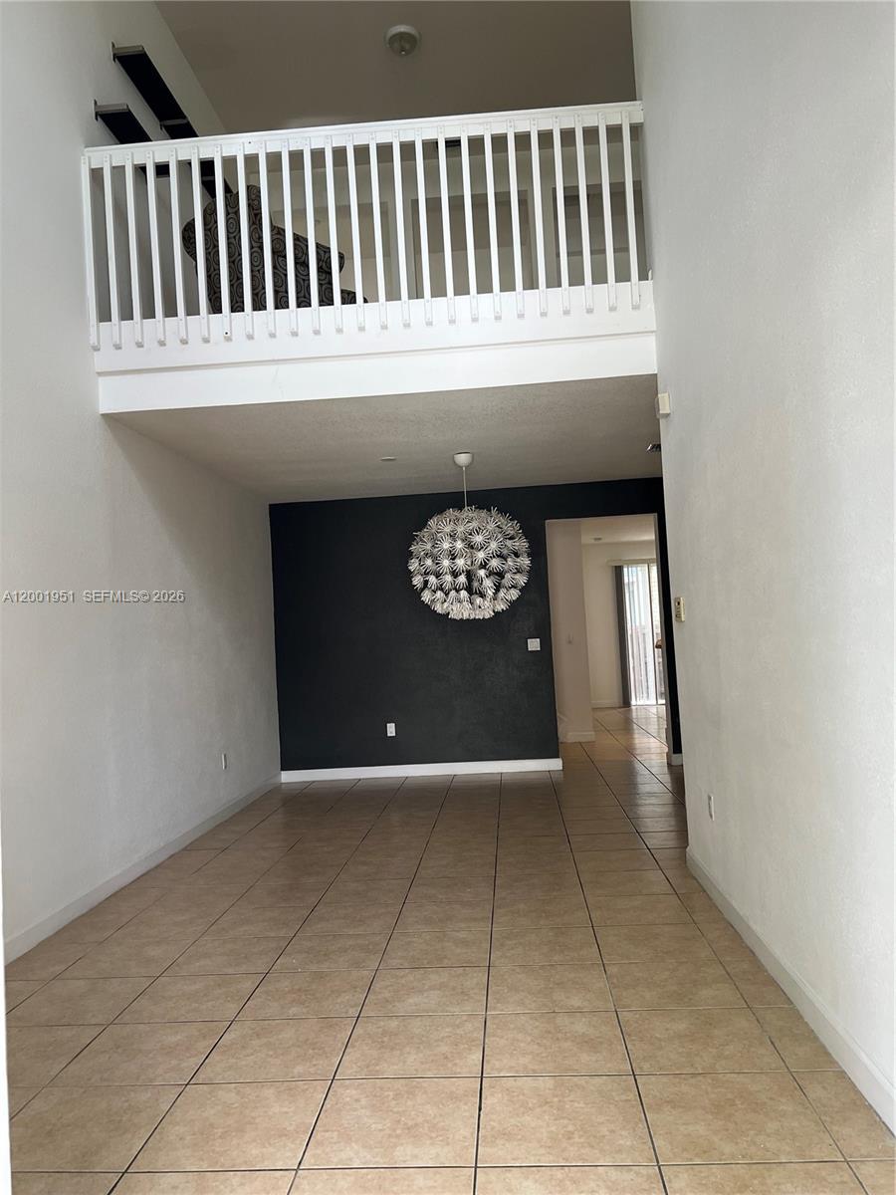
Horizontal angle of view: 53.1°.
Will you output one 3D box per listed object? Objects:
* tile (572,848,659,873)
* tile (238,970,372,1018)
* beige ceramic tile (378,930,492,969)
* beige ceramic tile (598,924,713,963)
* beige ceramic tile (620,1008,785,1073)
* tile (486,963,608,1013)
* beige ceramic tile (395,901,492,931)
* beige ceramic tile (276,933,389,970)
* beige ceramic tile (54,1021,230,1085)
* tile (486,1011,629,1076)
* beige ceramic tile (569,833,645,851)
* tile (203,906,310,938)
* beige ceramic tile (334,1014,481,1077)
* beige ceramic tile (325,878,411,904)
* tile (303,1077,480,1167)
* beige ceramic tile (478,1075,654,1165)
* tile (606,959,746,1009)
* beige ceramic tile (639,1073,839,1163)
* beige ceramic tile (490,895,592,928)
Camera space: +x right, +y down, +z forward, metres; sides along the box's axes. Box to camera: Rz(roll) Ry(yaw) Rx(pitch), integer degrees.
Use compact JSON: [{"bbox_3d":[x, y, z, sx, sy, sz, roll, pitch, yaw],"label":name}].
[{"bbox_3d":[0.945,1.500,5.090,0.445,0.010,0.445,-3,-3,4],"label":"tile"},{"bbox_3d":[-0.522,1.503,3.391,0.445,0.010,0.445,-3,-3,4],"label":"tile"},{"bbox_3d":[-0.043,1.496,3.808,0.445,0.010,0.445,-3,-3,4],"label":"beige ceramic tile"},{"bbox_3d":[0.797,1.353,3.505,0.415,0.010,0.415,-3,-3,4],"label":"beige ceramic tile"},{"bbox_3d":[0.789,1.407,2.852,0.445,0.010,0.445,-3,-3,4],"label":"beige ceramic tile"},{"bbox_3d":[0.349,1.359,3.115,0.415,0.010,0.415,-3,-3,4],"label":"tile"},{"bbox_3d":[-0.011,1.417,3.980,0.415,0.010,0.415,-3,-3,4],"label":"beige ceramic tile"},{"bbox_3d":[-0.490,1.522,3.838,0.445,0.010,0.445,-3,-3,4],"label":"beige ceramic tile"},{"bbox_3d":[-0.935,1.412,2.781,0.415,0.010,0.415,-3,-3,4],"label":"beige ceramic tile"},{"bbox_3d":[0.342,1.433,2.883,0.445,0.010,0.445,-3,-3,4],"label":"tile"},{"bbox_3d":[0.991,1.532,5.582,0.450,0.010,0.450,-3,-3,4],"label":"beige ceramic tile"},{"bbox_3d":[-0.911,1.580,4.353,0.450,0.010,0.450,-3,-3,4],"label":"tile"},{"bbox_3d":[-0.098,1.365,2.725,0.415,0.010,0.415,-3,-3,4],"label":"beige ceramic tile"},{"bbox_3d":[-0.427,1.573,4.773,0.450,0.010,0.450,-3,-3,4],"label":"beige ceramic tile"},{"bbox_3d":[-0.128,1.348,2.306,0.415,0.010,0.415,-3,-3,4],"label":"tile"},{"bbox_3d":[0.310,1.414,2.435,0.445,0.010,0.445,-3,-3,4],"label":"beige ceramic tile"},{"bbox_3d":[0.829,1.437,3.325,0.450,0.010,0.450,-3,-3,4],"label":"tile"},{"bbox_3d":[0.757,1.388,2.405,0.445,0.010,0.445,-3,-3,4],"label":"beige ceramic tile"},{"bbox_3d":[0.442,1.501,4.259,0.450,0.010,0.450,-3,-3,4],"label":"beige ceramic tile"}]

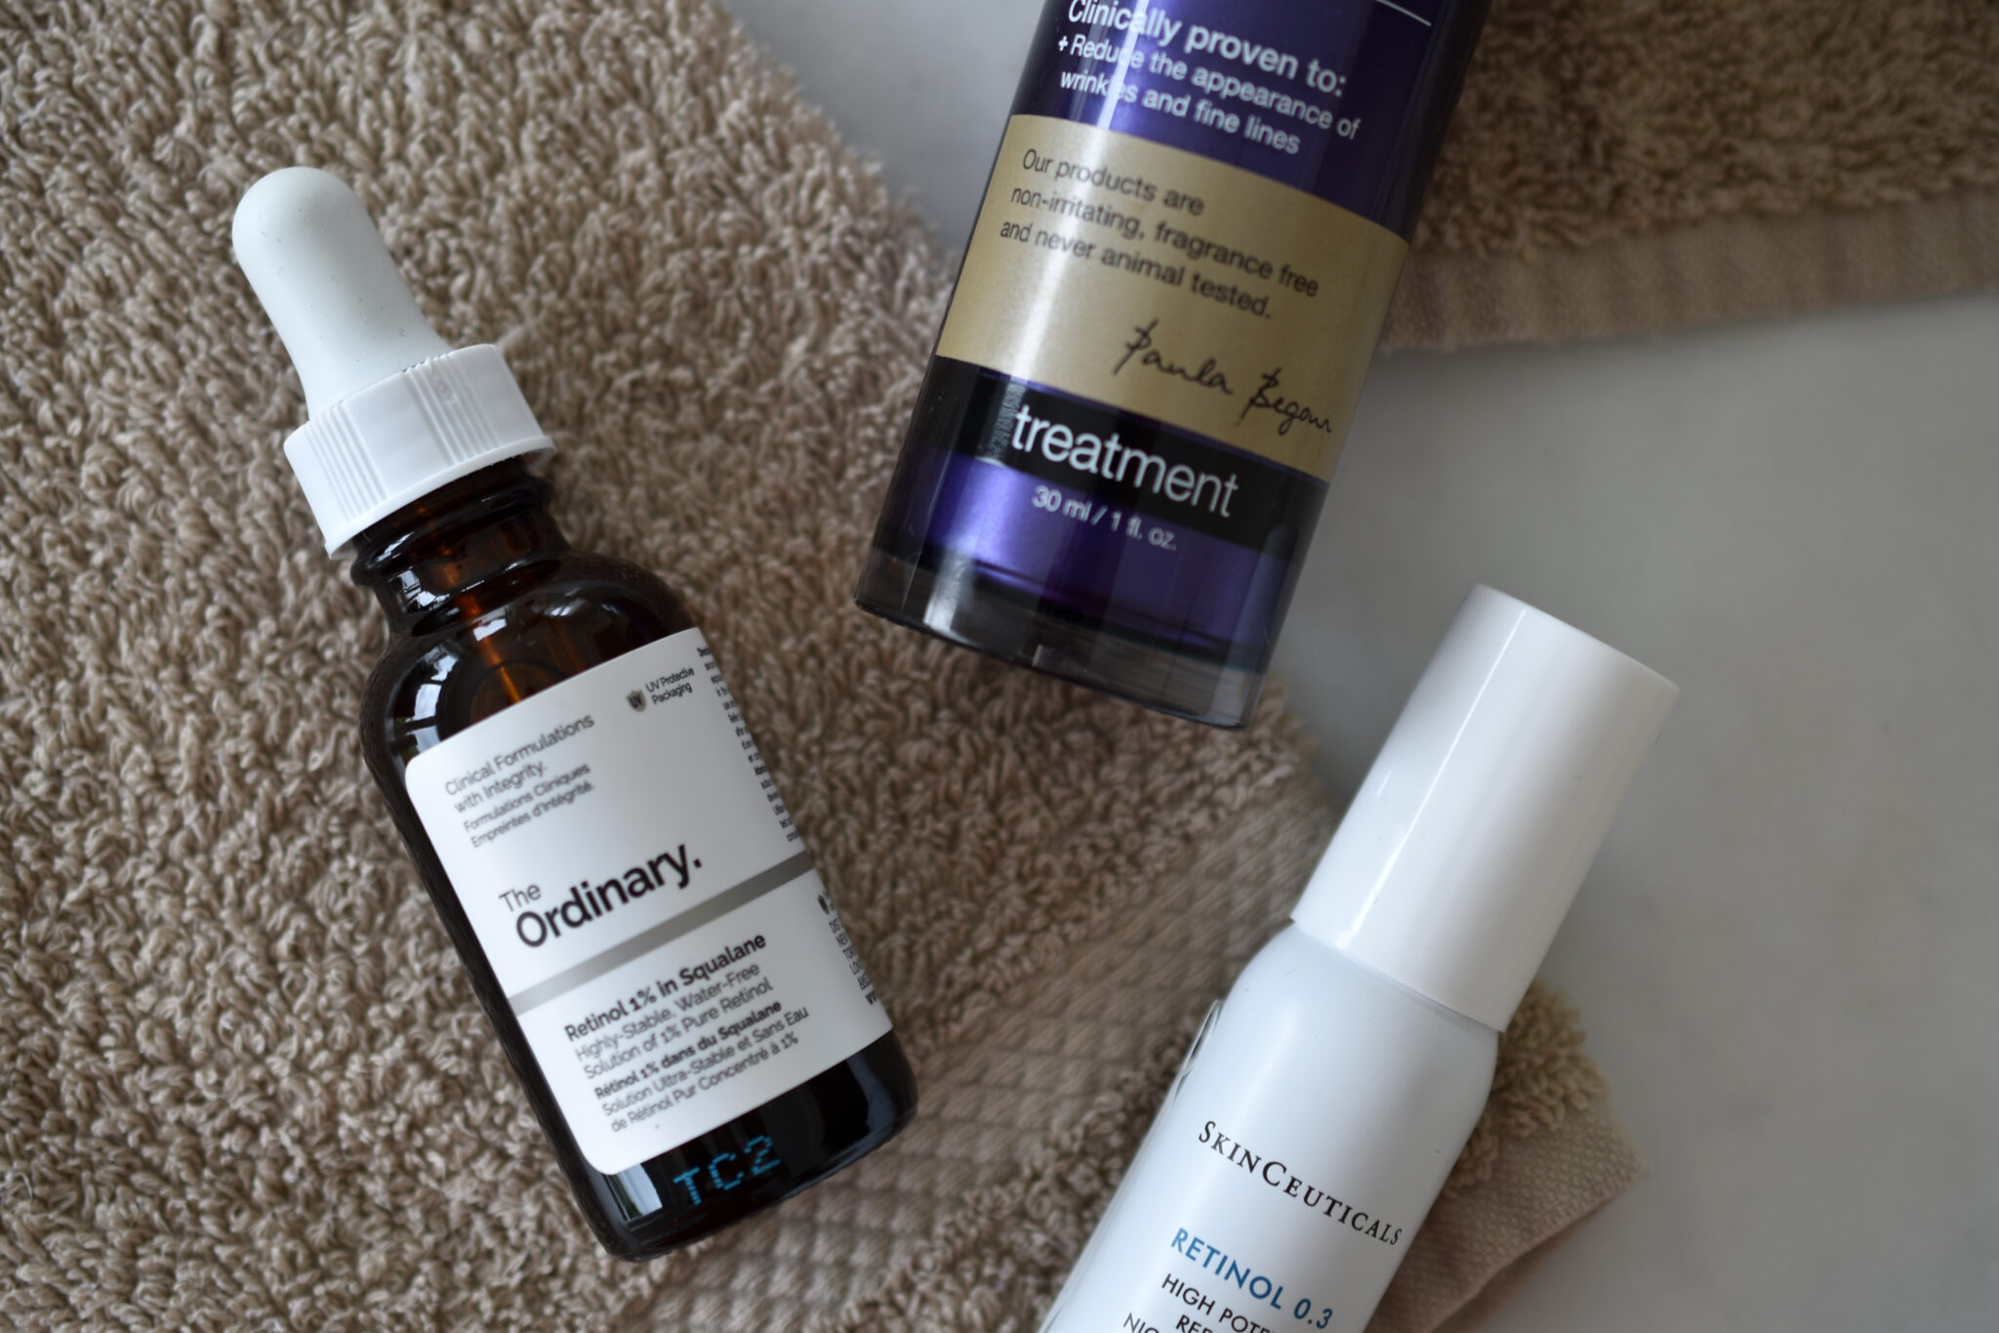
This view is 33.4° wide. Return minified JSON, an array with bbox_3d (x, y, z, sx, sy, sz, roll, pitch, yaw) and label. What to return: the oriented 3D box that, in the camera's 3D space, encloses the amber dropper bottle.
[{"bbox_3d":[-0.043,0.001,0.305,0.033,0.033,0.104,-25,90,-10],"label":"amber dropper bottle"}]

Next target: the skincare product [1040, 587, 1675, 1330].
[{"bbox_3d":[0.025,0.052,0.310,0.027,0.027,0.124,28,90,-2],"label":"skincare product"}]

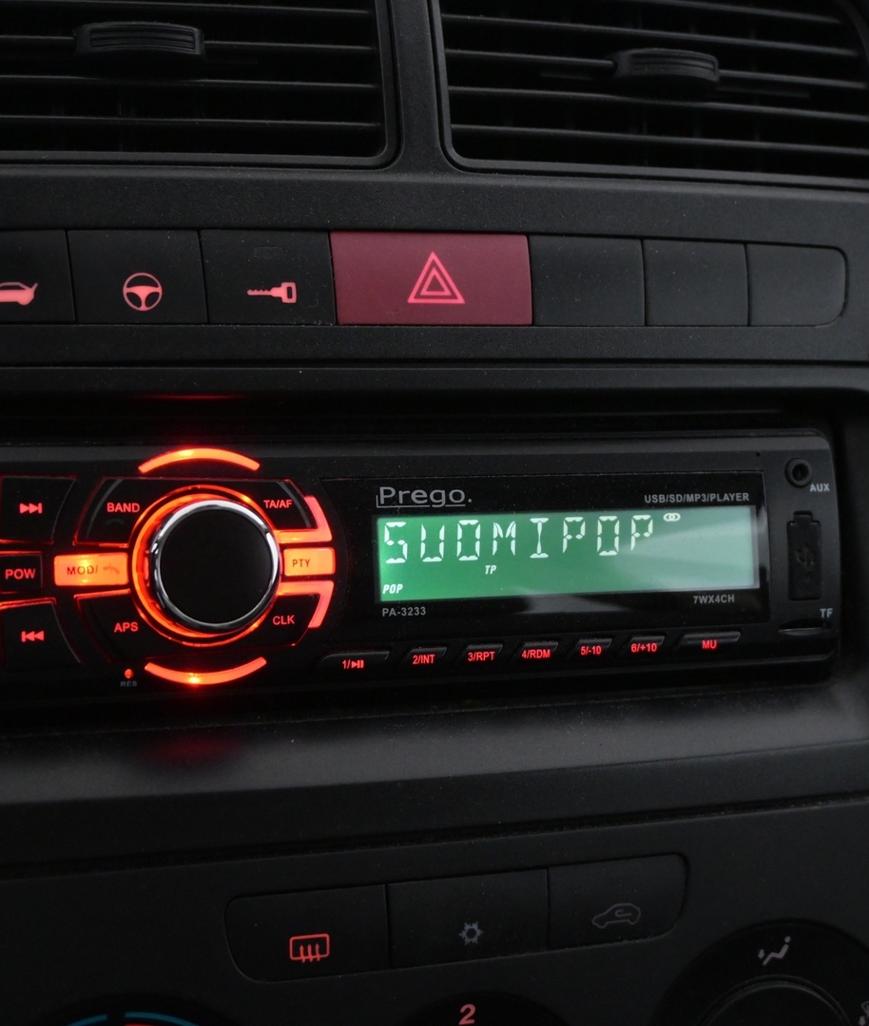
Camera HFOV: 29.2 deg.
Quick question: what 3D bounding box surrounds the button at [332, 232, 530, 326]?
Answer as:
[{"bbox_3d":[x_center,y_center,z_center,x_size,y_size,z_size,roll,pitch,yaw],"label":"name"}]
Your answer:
[{"bbox_3d":[-0.002,-0.046,0.335,0.042,0.019,0.010,-2,-4,-17],"label":"button"}]

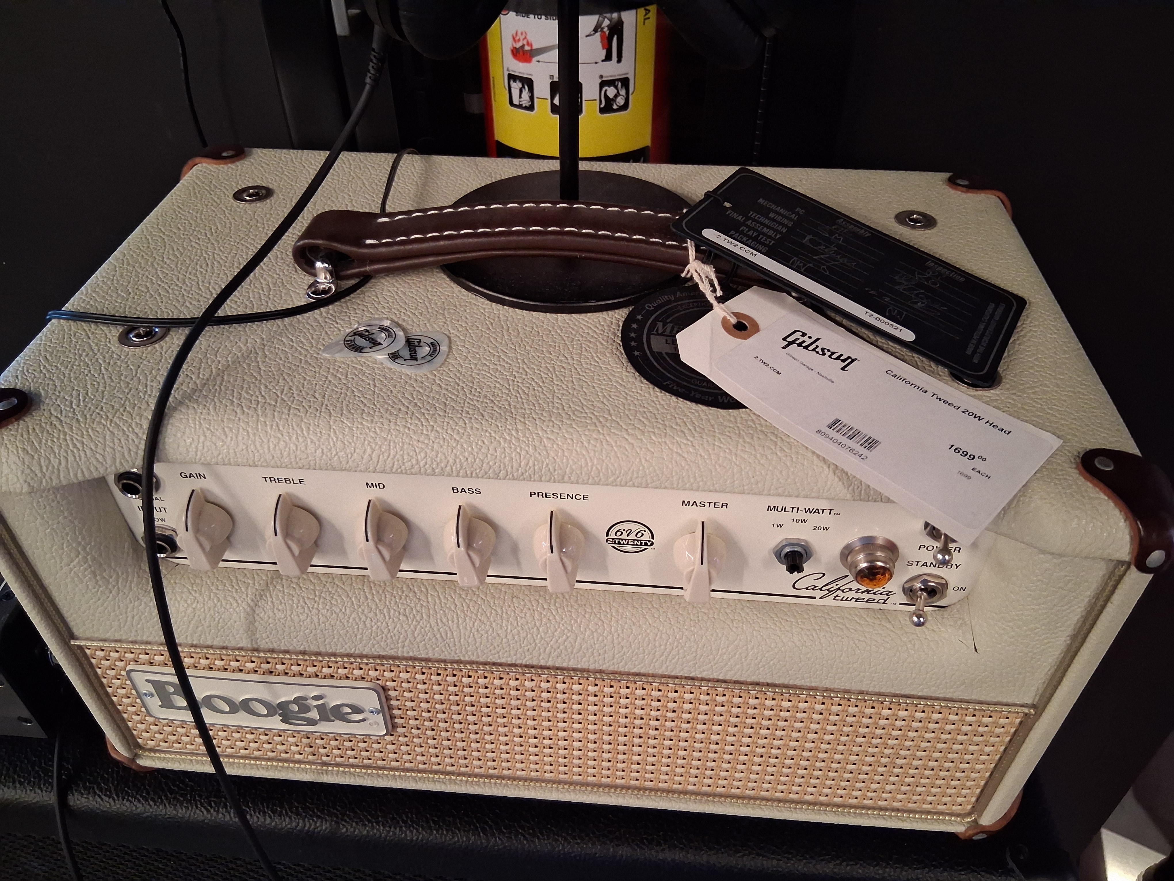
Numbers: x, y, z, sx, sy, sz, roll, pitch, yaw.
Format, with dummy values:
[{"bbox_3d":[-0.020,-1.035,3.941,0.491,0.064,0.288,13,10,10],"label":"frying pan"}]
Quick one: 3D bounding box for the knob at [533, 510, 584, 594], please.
[{"bbox_3d":[-0.009,0.035,0.297,0.017,0.028,0.014,3,40,4],"label":"knob"}]

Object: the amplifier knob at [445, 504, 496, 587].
[{"bbox_3d":[-0.040,0.034,0.299,0.018,0.028,0.014,3,40,4],"label":"amplifier knob"}]

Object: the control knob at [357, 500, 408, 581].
[{"bbox_3d":[-0.070,0.032,0.300,0.018,0.029,0.014,3,40,4],"label":"control knob"}]

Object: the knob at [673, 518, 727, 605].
[{"bbox_3d":[0.037,0.039,0.294,0.017,0.029,0.014,3,40,4],"label":"knob"}]

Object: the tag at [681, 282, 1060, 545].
[{"bbox_3d":[0.092,-0.017,0.310,0.062,0.006,0.126,-31,51,-28],"label":"tag"}]

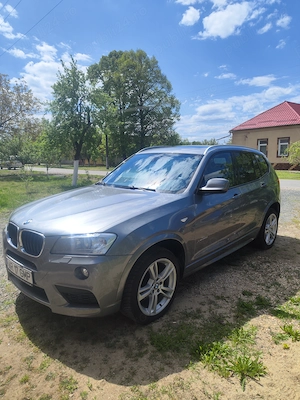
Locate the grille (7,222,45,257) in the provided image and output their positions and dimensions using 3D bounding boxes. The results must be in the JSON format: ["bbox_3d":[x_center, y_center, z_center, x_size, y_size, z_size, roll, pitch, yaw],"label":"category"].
[{"bbox_3d":[-1.112,0.352,2.468,0.730,0.225,0.130,9,12,42],"label":"grille"}]

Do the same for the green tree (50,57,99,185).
[{"bbox_3d":[-3.626,-3.661,13.274,2.537,6.015,2.461,1,9,0],"label":"green tree"}]

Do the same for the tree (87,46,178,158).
[{"bbox_3d":[-2.028,-11.925,36.838,12.222,15.312,11.855,1,9,0],"label":"tree"}]

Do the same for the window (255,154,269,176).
[{"bbox_3d":[1.841,-0.547,4.548,0.070,0.360,0.420,-16,-5,43],"label":"window"}]

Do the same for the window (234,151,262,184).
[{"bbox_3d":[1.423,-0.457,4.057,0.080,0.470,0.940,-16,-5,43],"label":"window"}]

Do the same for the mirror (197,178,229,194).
[{"bbox_3d":[0.692,-0.145,2.997,0.250,0.175,0.230,9,12,42],"label":"mirror"}]

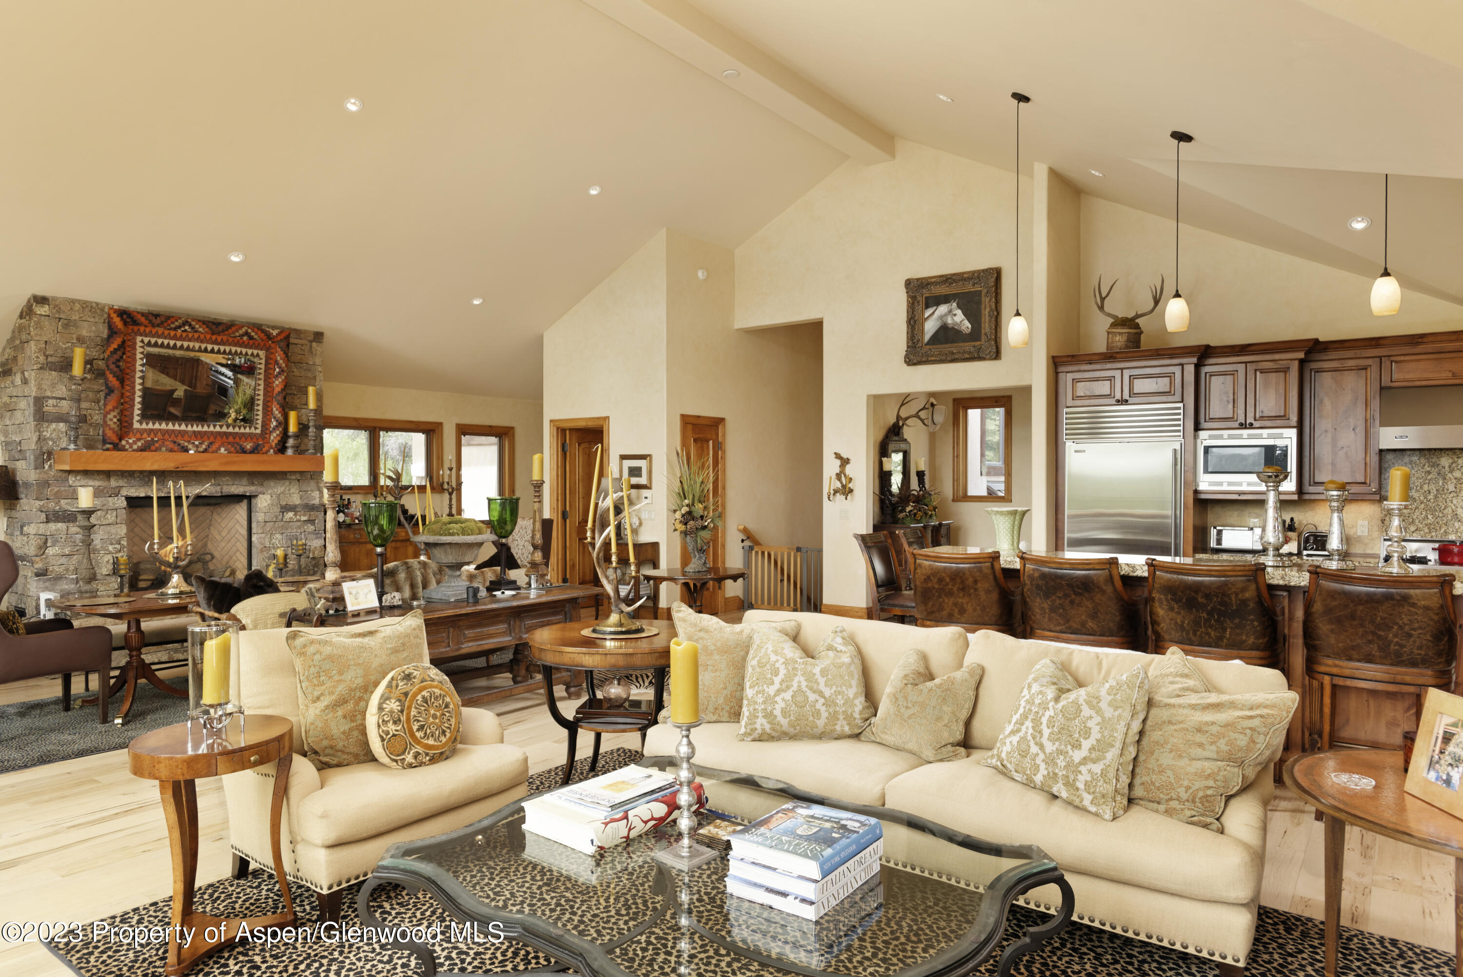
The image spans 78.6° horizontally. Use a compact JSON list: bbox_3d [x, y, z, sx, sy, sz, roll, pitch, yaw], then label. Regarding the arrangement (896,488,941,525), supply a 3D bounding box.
[{"bbox_3d":[2.057,0.195,9.844,0.400,0.400,0.500,1,1,36],"label":"arrangement"}]

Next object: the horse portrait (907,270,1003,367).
[{"bbox_3d":[2.142,-1.665,8.684,0.950,0.860,0.080,1,1,36],"label":"horse portrait"}]

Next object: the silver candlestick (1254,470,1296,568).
[{"bbox_3d":[2.818,0.155,4.638,0.180,0.485,0.180,1,1,36],"label":"silver candlestick"}]

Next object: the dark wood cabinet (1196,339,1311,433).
[{"bbox_3d":[4.185,-0.786,7.200,0.720,0.650,0.550,1,1,37],"label":"dark wood cabinet"}]

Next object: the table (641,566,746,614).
[{"bbox_3d":[-0.300,1.075,7.465,0.880,0.750,0.880,0,1,0],"label":"table"}]

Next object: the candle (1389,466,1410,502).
[{"bbox_3d":[3.216,-0.020,4.303,0.079,0.167,0.079,1,1,36],"label":"candle"}]

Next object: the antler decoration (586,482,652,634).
[{"bbox_3d":[-0.568,0.355,4.510,0.330,0.760,0.310,0,1,0],"label":"antler decoration"}]

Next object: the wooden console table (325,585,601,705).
[{"bbox_3d":[-1.764,1.091,5.702,0.780,0.720,2.050,1,1,36],"label":"wooden console table"}]

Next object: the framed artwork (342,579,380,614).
[{"bbox_3d":[-2.128,0.617,5.148,0.035,0.175,0.200,-17,-10,37],"label":"framed artwork"}]

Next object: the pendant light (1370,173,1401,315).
[{"bbox_3d":[3.197,-1.210,4.364,0.122,0.732,0.122,1,1,36],"label":"pendant light"}]

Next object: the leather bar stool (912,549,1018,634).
[{"bbox_3d":[1.440,0.922,5.392,0.540,1.110,0.570,1,1,36],"label":"leather bar stool"}]

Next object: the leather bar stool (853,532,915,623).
[{"bbox_3d":[1.202,0.899,6.356,0.560,1.120,0.470,0,1,36],"label":"leather bar stool"}]

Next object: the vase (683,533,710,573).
[{"bbox_3d":[-0.295,0.538,7.450,0.210,0.330,0.190,0,1,0],"label":"vase"}]

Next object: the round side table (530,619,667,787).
[{"bbox_3d":[-0.575,1.108,4.490,0.885,0.760,0.885,0,1,0],"label":"round side table"}]

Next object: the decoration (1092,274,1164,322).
[{"bbox_3d":[3.363,-1.615,7.597,0.560,0.398,0.330,0,1,36],"label":"decoration"}]

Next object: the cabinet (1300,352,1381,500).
[{"bbox_3d":[4.735,-0.452,6.955,0.490,1.060,0.340,1,1,37],"label":"cabinet"}]

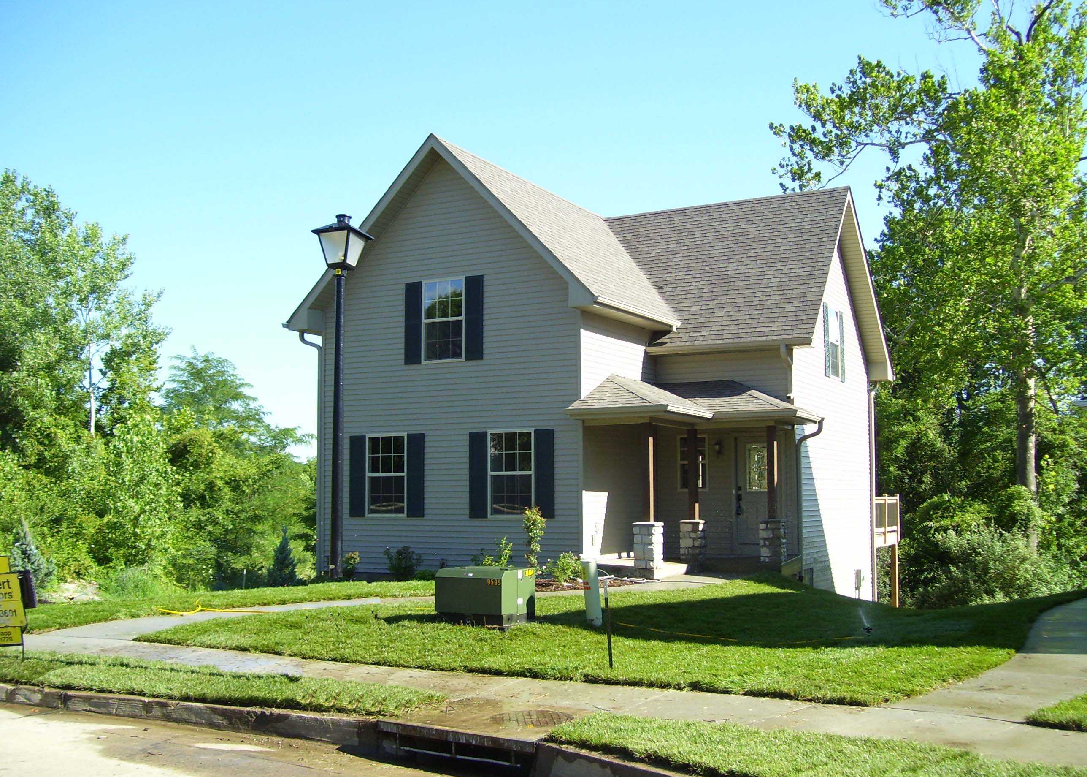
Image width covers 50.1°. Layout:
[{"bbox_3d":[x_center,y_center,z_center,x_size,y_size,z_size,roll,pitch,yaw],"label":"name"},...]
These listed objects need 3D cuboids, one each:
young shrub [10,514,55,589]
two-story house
[{"bbox_3d":[-7.731,2.541,17.600,0.720,1.250,0.720,-3,-5,26],"label":"young shrub"},{"bbox_3d":[1.842,0.153,25.127,9.025,8.801,11.743,-3,-5,26],"label":"two-story house"}]

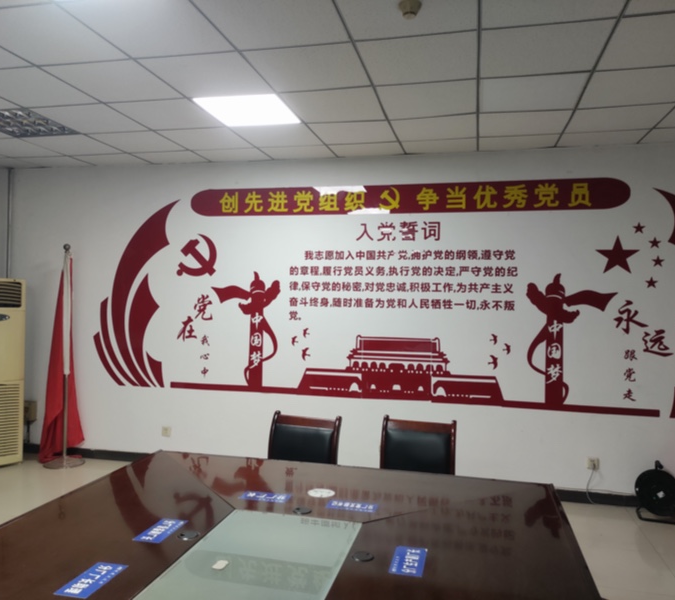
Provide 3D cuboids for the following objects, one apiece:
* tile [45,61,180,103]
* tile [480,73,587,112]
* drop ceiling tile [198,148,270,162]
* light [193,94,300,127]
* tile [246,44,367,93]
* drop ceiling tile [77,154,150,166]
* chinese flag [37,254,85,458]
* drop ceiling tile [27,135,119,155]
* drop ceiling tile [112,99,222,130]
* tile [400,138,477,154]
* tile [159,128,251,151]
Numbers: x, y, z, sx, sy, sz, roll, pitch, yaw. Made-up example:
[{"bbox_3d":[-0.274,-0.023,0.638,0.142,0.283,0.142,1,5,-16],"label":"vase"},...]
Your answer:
[{"bbox_3d":[-1.307,-1.294,3.427,0.595,0.020,0.595,1,0,13],"label":"tile"},{"bbox_3d":[1.160,-1.242,3.463,0.595,0.020,0.595,1,0,13],"label":"tile"},{"bbox_3d":[-0.923,-1.286,5.079,0.594,0.020,0.382,1,0,13],"label":"drop ceiling tile"},{"bbox_3d":[-0.588,-1.284,3.893,0.595,0.030,0.595,1,0,13],"label":"light"},{"bbox_3d":[-0.143,-1.270,3.160,0.595,0.020,0.595,1,0,13],"label":"tile"},{"bbox_3d":[-2.094,-1.306,5.341,0.595,0.020,0.379,1,0,13],"label":"drop ceiling tile"},{"bbox_3d":[-2.602,0.529,5.463,0.360,1.915,0.280,1,0,13],"label":"chinese flag"},{"bbox_3d":[-2.213,-1.310,4.866,0.595,0.020,0.595,1,0,13],"label":"drop ceiling tile"},{"bbox_3d":[-1.172,-1.290,4.031,0.595,0.020,0.595,1,0,13],"label":"drop ceiling tile"},{"bbox_3d":[0.831,-1.251,4.680,0.595,0.020,0.384,1,0,13],"label":"tile"},{"bbox_3d":[-1.034,-1.286,4.590,0.595,0.020,0.595,1,0,13],"label":"tile"}]

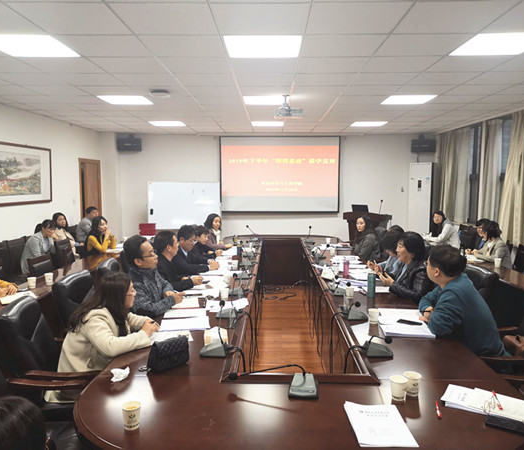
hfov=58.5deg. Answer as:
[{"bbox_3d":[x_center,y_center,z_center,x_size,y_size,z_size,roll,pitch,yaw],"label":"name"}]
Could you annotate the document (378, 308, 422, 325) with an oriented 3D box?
[{"bbox_3d":[0.950,0.619,3.165,0.300,0.020,0.340,1,5,9],"label":"document"}]

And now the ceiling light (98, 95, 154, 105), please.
[{"bbox_3d":[-1.740,-1.609,6.007,0.590,0.050,0.590,0,5,1],"label":"ceiling light"}]

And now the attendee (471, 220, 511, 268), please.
[{"bbox_3d":[2.578,0.557,5.316,0.680,1.200,0.500,0,5,1],"label":"attendee"}]

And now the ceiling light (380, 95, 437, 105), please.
[{"bbox_3d":[1.833,-1.557,5.856,0.590,0.050,0.600,0,5,1],"label":"ceiling light"}]

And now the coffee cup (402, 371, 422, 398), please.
[{"bbox_3d":[0.665,0.704,2.055,0.074,0.088,0.074,0,5,1],"label":"coffee cup"}]

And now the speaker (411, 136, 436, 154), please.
[{"bbox_3d":[3.312,-1.633,9.601,0.520,0.300,0.280,2,5,21],"label":"speaker"}]

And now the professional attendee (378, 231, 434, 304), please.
[{"bbox_3d":[1.280,0.689,4.003,0.660,1.270,0.520,0,5,-7],"label":"professional attendee"}]

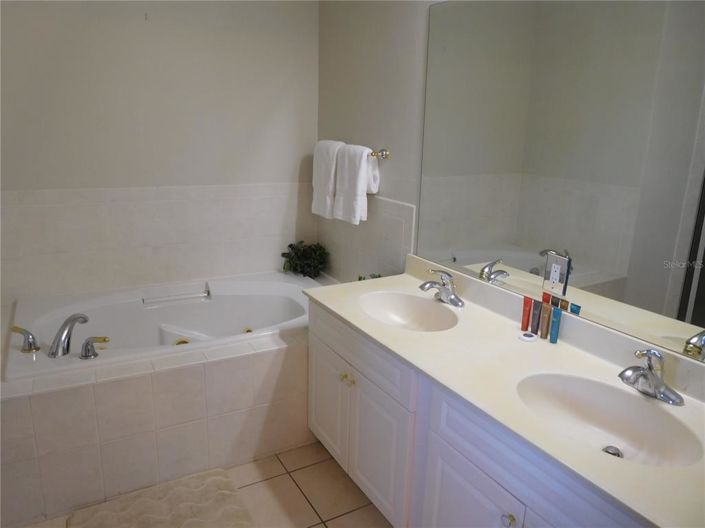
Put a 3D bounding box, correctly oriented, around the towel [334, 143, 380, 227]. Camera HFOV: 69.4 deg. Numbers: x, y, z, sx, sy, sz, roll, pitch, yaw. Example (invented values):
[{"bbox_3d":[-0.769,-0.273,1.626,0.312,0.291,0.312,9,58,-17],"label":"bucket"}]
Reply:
[{"bbox_3d":[0.022,-0.445,2.830,0.136,0.417,0.291,-6,16,-28],"label":"towel"}]

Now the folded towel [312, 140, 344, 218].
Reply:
[{"bbox_3d":[-0.115,-0.508,3.077,0.136,0.441,0.301,-6,16,-28],"label":"folded towel"}]

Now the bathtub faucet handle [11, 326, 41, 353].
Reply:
[{"bbox_3d":[-1.361,0.311,2.106,0.121,0.097,0.064,3,14,8],"label":"bathtub faucet handle"}]

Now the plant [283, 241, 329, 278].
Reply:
[{"bbox_3d":[-0.309,-0.029,3.351,0.262,0.228,0.257,-6,16,-28],"label":"plant"}]

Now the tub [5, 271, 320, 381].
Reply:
[{"bbox_3d":[-0.854,0.454,2.772,1.630,0.485,0.980,-6,16,-28],"label":"tub"}]

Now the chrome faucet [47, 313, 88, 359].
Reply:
[{"bbox_3d":[-1.184,0.290,2.138,0.063,0.133,0.208,4,14,10],"label":"chrome faucet"}]

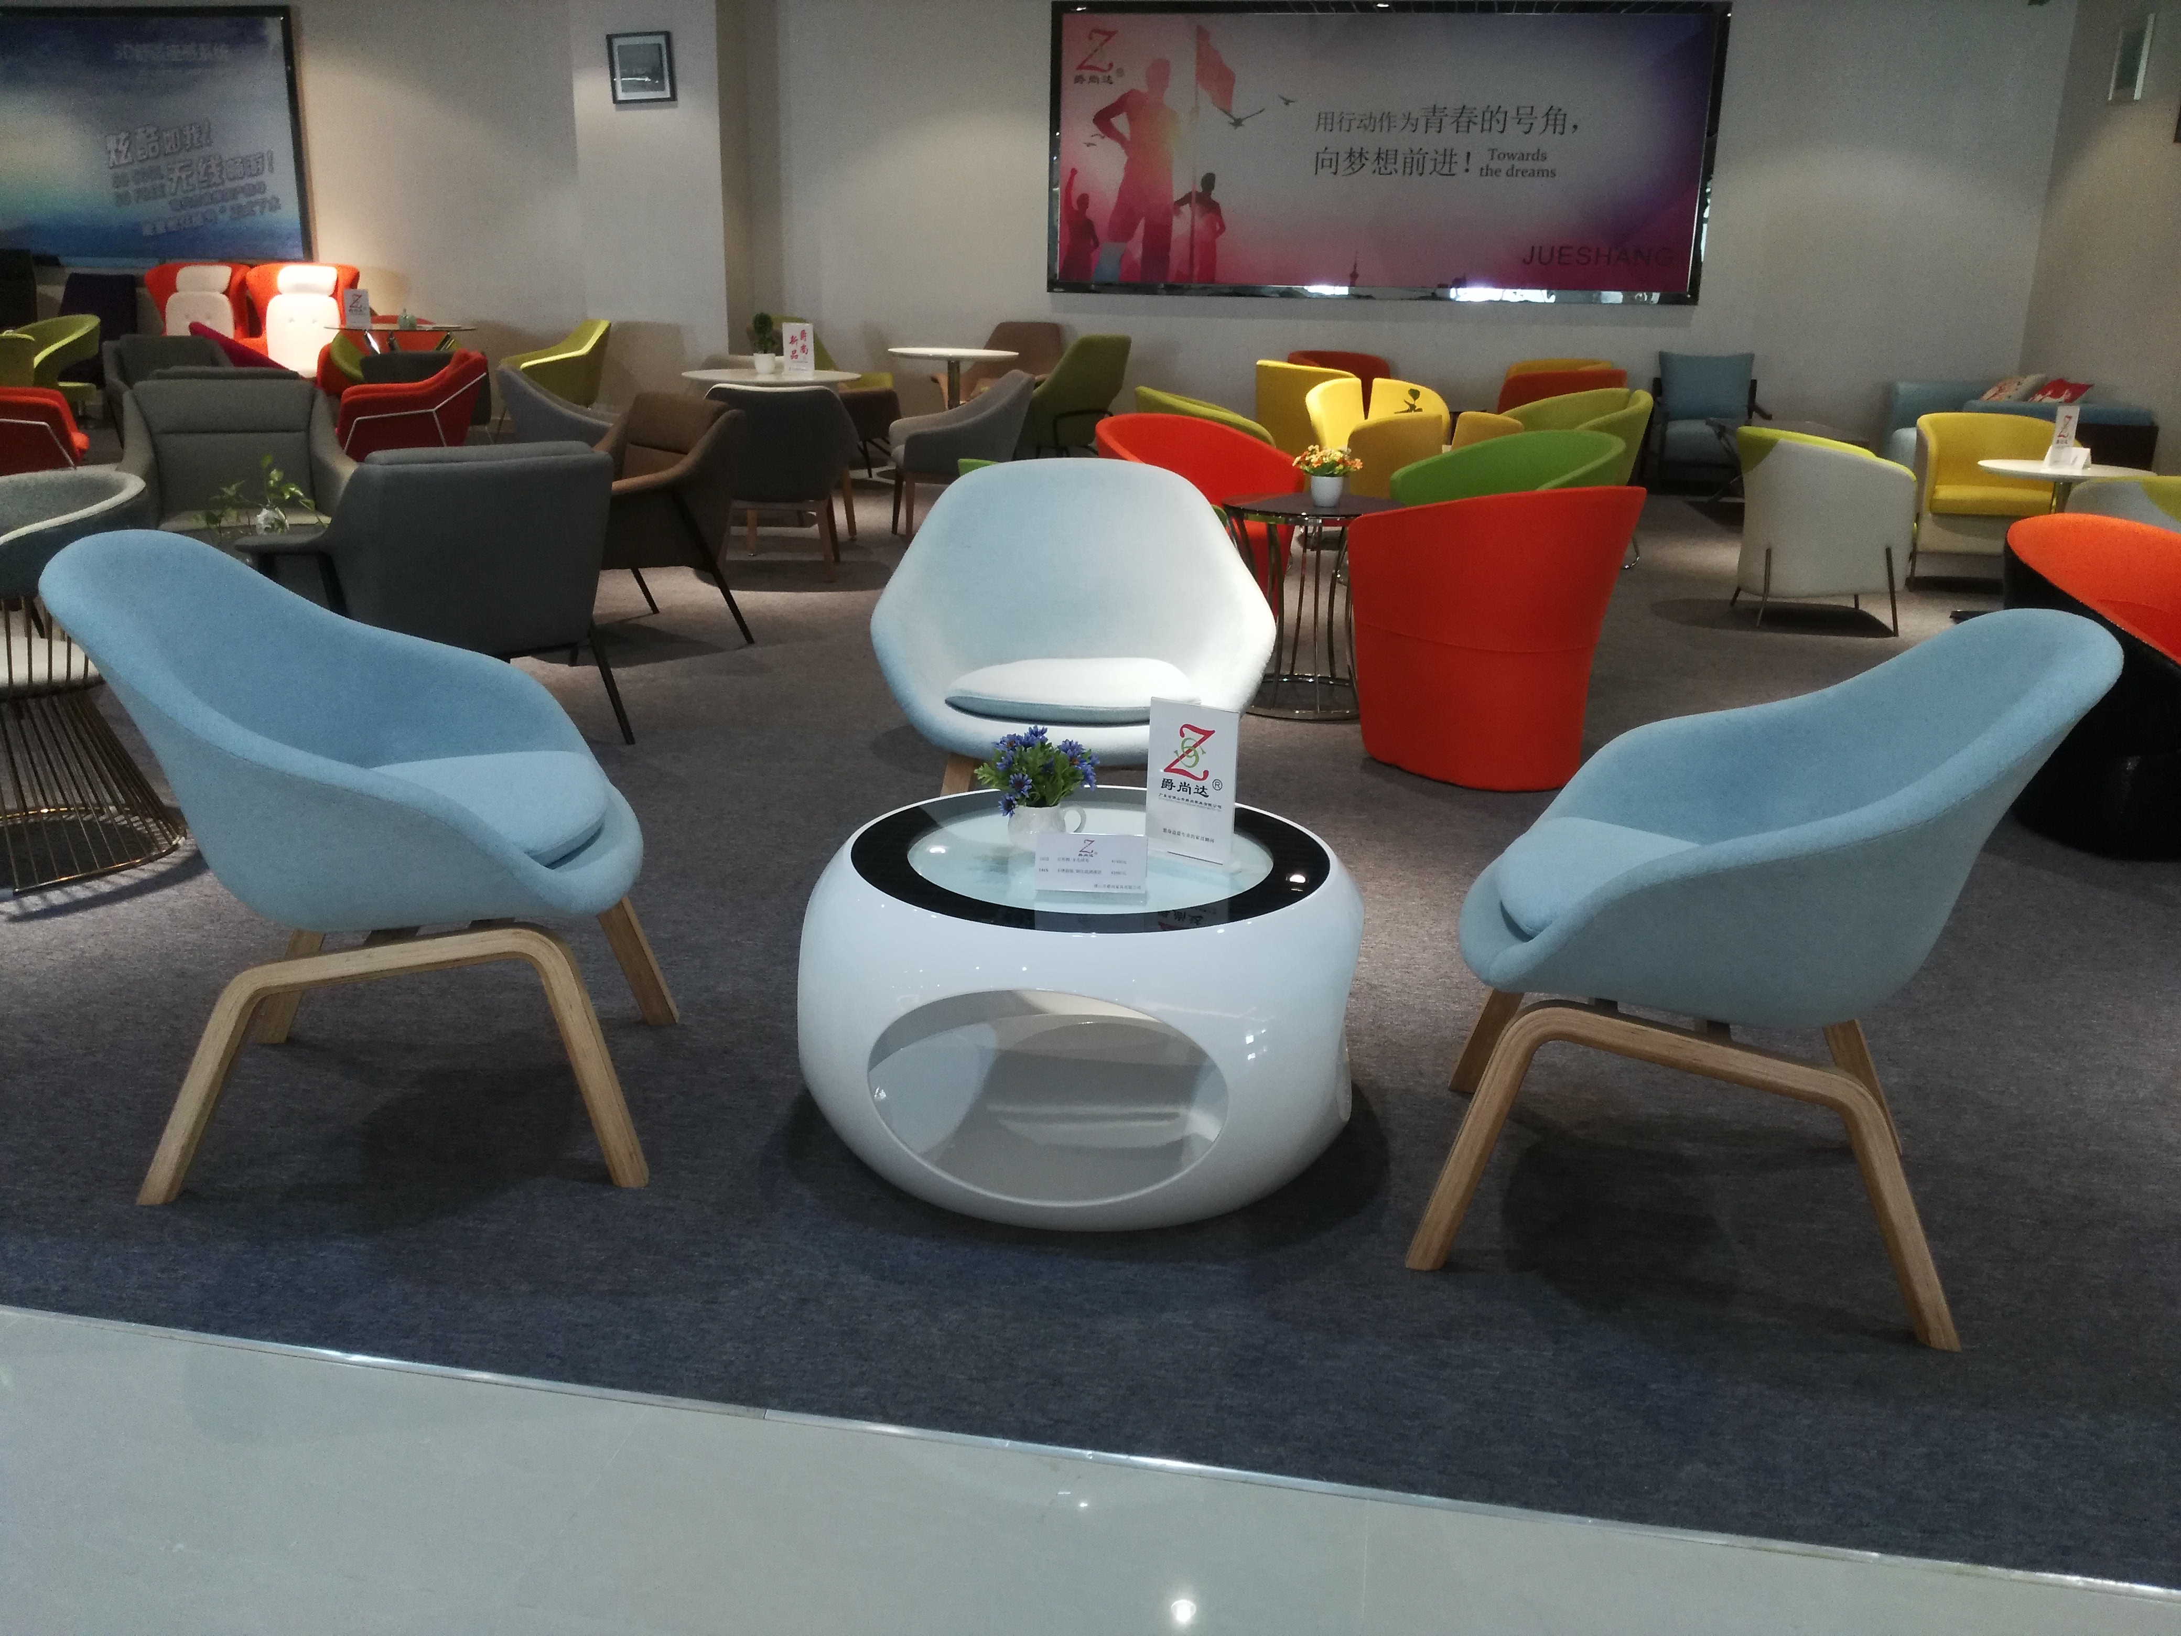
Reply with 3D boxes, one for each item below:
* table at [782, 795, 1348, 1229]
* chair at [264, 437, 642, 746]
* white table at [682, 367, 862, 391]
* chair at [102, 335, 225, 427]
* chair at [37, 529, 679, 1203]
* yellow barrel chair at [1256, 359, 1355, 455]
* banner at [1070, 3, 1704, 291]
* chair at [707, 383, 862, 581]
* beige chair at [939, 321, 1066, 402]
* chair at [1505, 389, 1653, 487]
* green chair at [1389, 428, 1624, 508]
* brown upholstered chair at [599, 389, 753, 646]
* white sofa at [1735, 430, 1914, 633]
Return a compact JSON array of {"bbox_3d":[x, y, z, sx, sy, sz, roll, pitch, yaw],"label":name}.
[{"bbox_3d":[-0.006,0.224,2.453,0.790,0.385,0.790,4,17,8],"label":"table"},{"bbox_3d":[-1.683,-0.599,4.518,0.700,0.755,0.730,-11,20,-35],"label":"chair"},{"bbox_3d":[-1.440,-1.614,8.032,0.784,0.745,0.784,1,16,0],"label":"white table"},{"bbox_3d":[-5.021,-2.215,9.602,0.720,0.780,0.720,-9,19,-32],"label":"chair"},{"bbox_3d":[-0.973,0.022,2.374,0.740,0.810,0.755,-1,17,-8],"label":"chair"},{"bbox_3d":[1.426,-2.570,11.493,0.694,0.750,0.739,2,16,3],"label":"yellow barrel chair"},{"bbox_3d":[1.883,-4.420,11.736,4.400,1.870,0.100,4,17,9],"label":"banner"},{"bbox_3d":[-1.269,-1.425,7.311,0.660,0.770,0.630,-1,17,-6],"label":"chair"},{"bbox_3d":[-0.477,-2.752,11.569,0.762,0.974,0.784,10,19,29],"label":"beige chair"},{"bbox_3d":[2.138,-1.491,7.780,0.680,0.770,0.720,-8,19,-28],"label":"chair"},{"bbox_3d":[1.351,-0.869,5.723,0.720,0.710,0.680,17,22,42],"label":"green chair"},{"bbox_3d":[-1.624,-0.984,5.825,0.739,0.773,0.750,-13,22,-40],"label":"brown upholstered chair"},{"bbox_3d":[2.798,-1.122,6.731,0.594,0.717,0.650,3,17,7],"label":"white sofa"}]

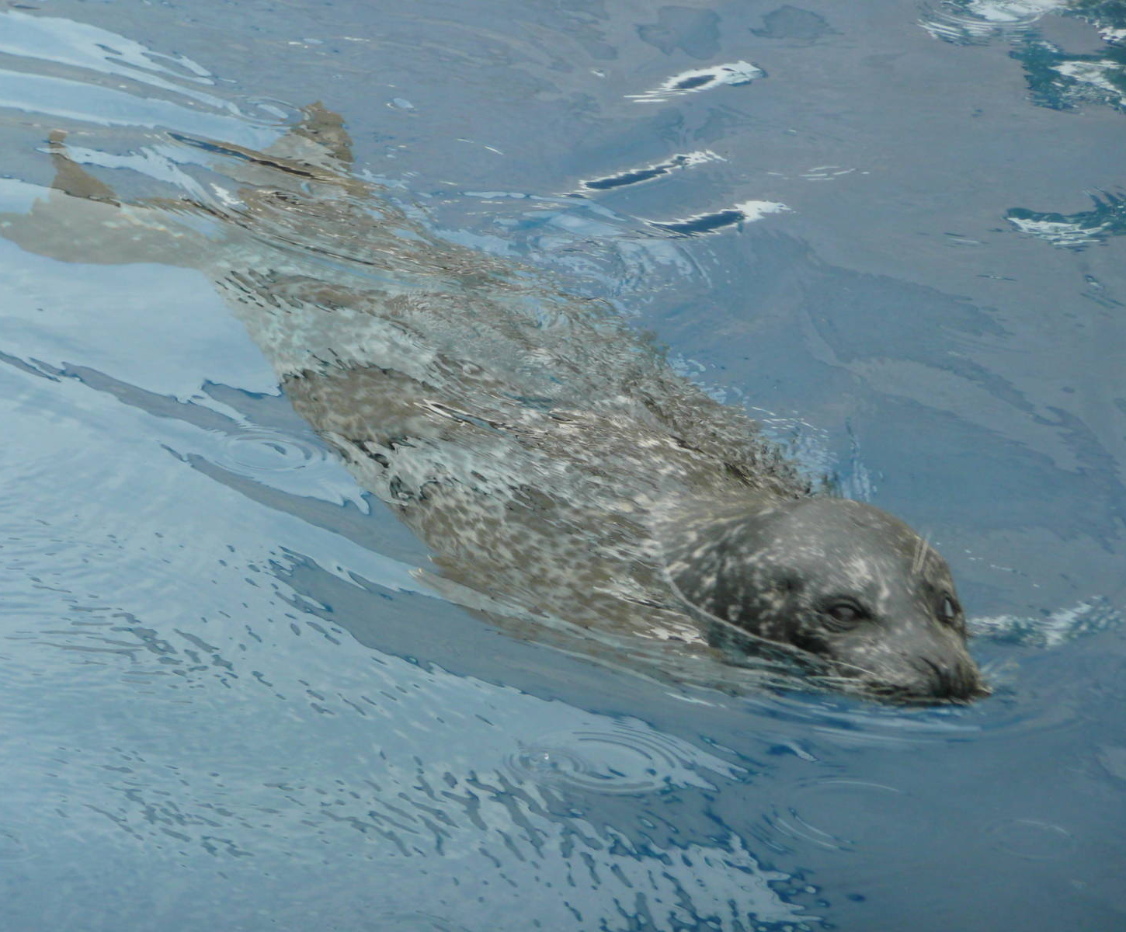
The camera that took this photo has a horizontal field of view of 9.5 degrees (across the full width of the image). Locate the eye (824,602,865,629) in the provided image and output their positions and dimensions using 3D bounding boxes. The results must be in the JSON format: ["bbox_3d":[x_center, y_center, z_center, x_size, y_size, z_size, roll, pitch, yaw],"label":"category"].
[{"bbox_3d":[0.248,0.132,5.980,0.036,0.023,0.018,16,7,8],"label":"eye"}]

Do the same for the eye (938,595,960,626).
[{"bbox_3d":[0.343,0.129,6.030,0.017,0.025,0.035,4,19,25],"label":"eye"}]

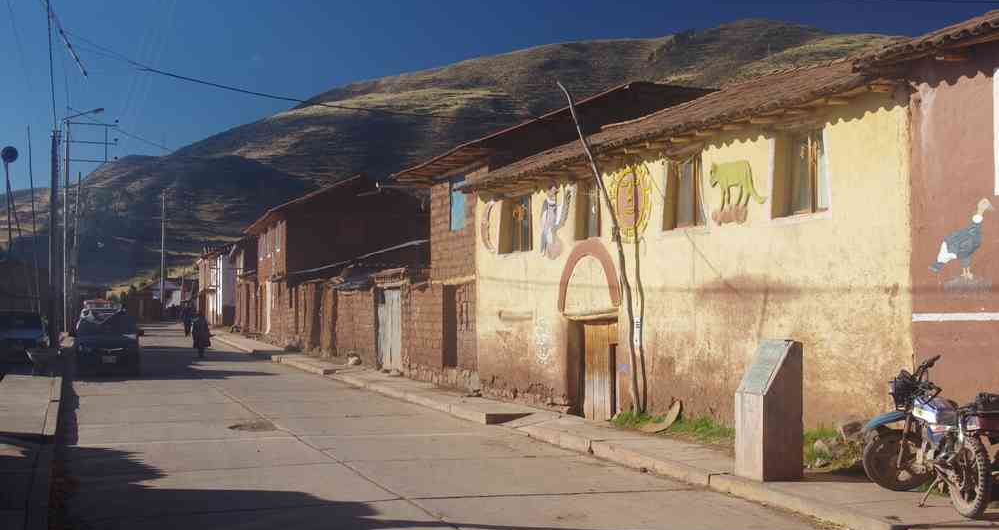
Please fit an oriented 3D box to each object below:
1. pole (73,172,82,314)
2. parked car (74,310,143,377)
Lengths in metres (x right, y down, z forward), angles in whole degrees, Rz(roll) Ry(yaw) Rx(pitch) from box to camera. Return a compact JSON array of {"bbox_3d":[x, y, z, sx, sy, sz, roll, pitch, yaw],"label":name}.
[{"bbox_3d":[-22.826,-0.756,69.053,0.280,8.490,0.280,3,-2,-18],"label":"pole"},{"bbox_3d":[-10.835,2.108,35.193,1.720,1.620,4.300,1,-2,-18],"label":"parked car"}]

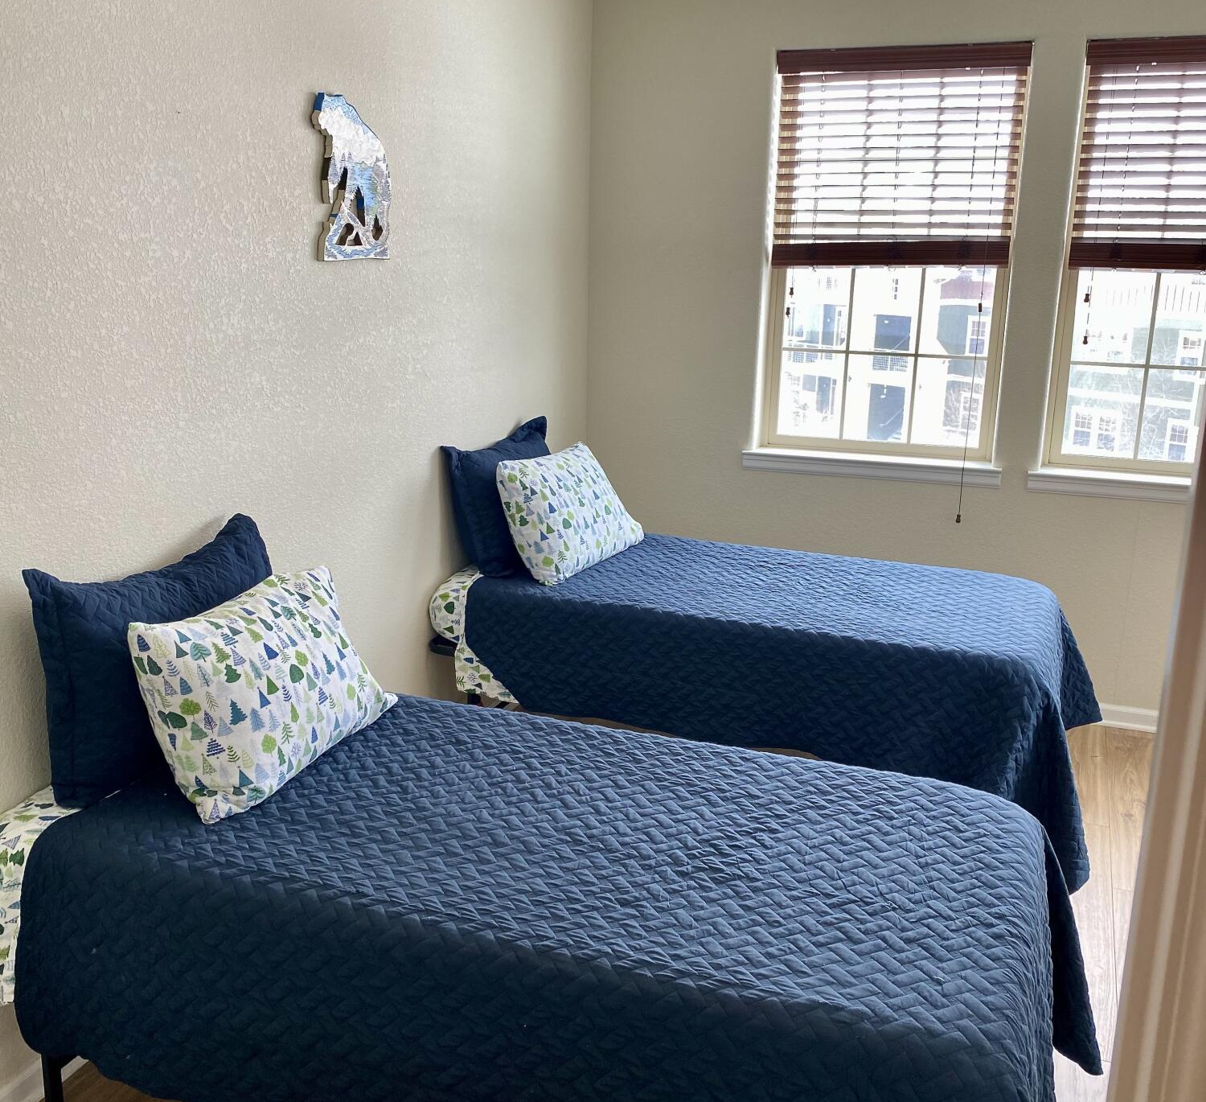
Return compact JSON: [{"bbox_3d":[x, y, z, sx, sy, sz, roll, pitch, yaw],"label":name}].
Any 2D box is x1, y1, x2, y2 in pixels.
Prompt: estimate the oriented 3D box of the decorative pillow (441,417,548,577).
[{"bbox_3d":[-0.296,-0.206,4.240,0.140,0.450,0.680,-7,10,28],"label":"decorative pillow"}]

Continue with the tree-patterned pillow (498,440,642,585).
[{"bbox_3d":[-0.104,-0.164,4.234,0.160,0.430,0.660,-28,0,29],"label":"tree-patterned pillow"}]

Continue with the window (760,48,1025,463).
[{"bbox_3d":[1.077,-1.109,4.596,0.919,1.501,0.100,7,16,20],"label":"window"}]

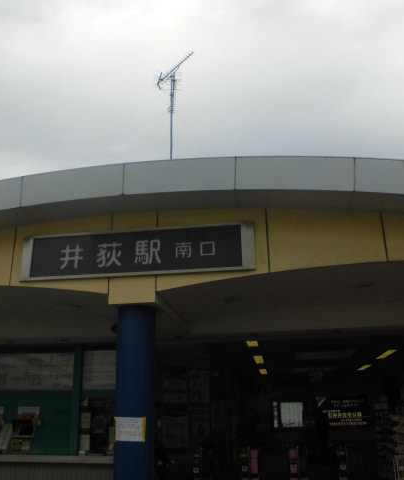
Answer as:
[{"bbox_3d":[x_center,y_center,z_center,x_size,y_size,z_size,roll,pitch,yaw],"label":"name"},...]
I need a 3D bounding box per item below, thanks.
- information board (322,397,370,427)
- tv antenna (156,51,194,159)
[{"bbox_3d":[4.508,5.369,15.048,1.500,0.910,0.100,-4,-20,8],"label":"information board"},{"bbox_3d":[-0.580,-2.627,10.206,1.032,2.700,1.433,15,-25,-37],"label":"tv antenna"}]

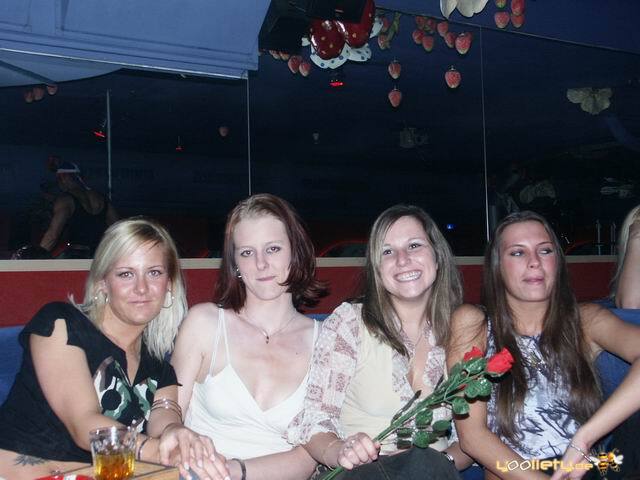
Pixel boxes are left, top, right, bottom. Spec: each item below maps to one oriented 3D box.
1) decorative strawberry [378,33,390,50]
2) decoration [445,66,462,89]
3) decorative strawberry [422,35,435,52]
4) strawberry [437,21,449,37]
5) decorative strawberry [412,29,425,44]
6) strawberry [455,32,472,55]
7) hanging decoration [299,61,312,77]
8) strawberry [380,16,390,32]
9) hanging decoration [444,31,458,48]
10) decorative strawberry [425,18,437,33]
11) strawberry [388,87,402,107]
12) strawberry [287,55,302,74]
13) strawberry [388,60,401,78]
[{"bbox_3d":[0.222,-0.683,2.550,0.043,0.055,0.043,-1,-3,0],"label":"decorative strawberry"},{"bbox_3d":[0.407,-0.494,2.250,0.050,0.067,0.050,-2,-3,11],"label":"decoration"},{"bbox_3d":[0.389,-0.702,2.650,0.042,0.058,0.042,-2,-3,9],"label":"decorative strawberry"},{"bbox_3d":[0.453,-0.774,2.720,0.042,0.058,0.042,-2,-3,10],"label":"strawberry"},{"bbox_3d":[0.340,-0.700,2.550,0.043,0.055,0.043,-1,-3,0],"label":"decorative strawberry"},{"bbox_3d":[0.404,-0.553,2.080,0.046,0.059,0.046,-1,-3,0],"label":"strawberry"},{"bbox_3d":[-0.048,-0.560,2.420,0.043,0.055,0.043,-1,-3,0],"label":"hanging decoration"},{"bbox_3d":[0.229,-0.758,2.600,0.043,0.055,0.043,-1,-3,0],"label":"strawberry"},{"bbox_3d":[0.471,-0.716,2.650,0.043,0.059,0.043,-2,-3,11],"label":"hanging decoration"},{"bbox_3d":[0.389,-0.752,2.600,0.043,0.055,0.043,-1,-3,0],"label":"decorative strawberry"},{"bbox_3d":[0.260,-0.492,2.550,0.046,0.071,0.046,-2,-3,6],"label":"strawberry"},{"bbox_3d":[-0.081,-0.556,2.350,0.043,0.055,0.043,-1,-3,0],"label":"strawberry"},{"bbox_3d":[0.264,-0.598,2.600,0.045,0.066,0.045,-2,-3,6],"label":"strawberry"}]

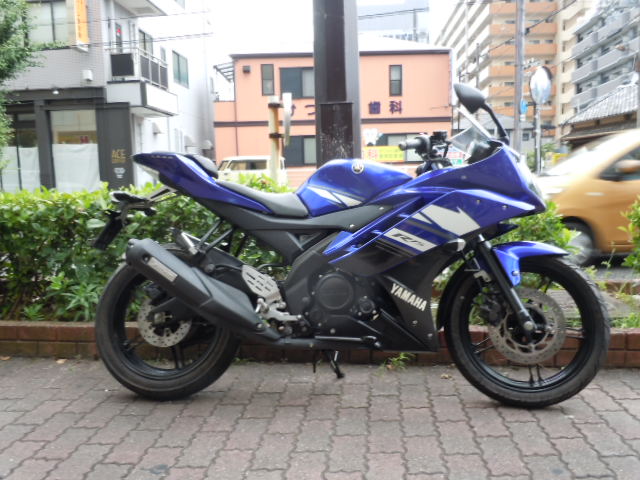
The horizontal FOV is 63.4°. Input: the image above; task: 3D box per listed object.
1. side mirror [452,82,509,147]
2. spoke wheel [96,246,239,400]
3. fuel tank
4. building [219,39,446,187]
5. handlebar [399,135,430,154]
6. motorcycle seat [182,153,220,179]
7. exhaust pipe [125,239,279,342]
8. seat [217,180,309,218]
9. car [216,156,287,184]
[{"bbox_3d":[0.540,-0.415,1.713,0.200,0.170,0.210,-1,-3,6],"label":"side mirror"},{"bbox_3d":[-0.599,0.315,2.028,0.610,0.610,0.130,-1,-3,6],"label":"spoke wheel"},{"bbox_3d":[0.135,-0.197,1.973,0.440,0.230,0.290,-1,-3,6],"label":"fuel tank"},{"bbox_3d":[0.626,-5.445,24.000,9.400,6.800,8.000,-1,7,2],"label":"building"},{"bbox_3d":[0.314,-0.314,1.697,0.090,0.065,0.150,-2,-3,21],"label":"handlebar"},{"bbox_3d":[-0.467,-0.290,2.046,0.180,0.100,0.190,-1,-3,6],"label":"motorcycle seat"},{"bbox_3d":[-0.421,0.175,1.814,0.600,0.145,0.125,32,1,7],"label":"exhaust pipe"},{"bbox_3d":[-0.217,-0.157,2.011,0.380,0.150,0.260,-1,-3,6],"label":"seat"},{"bbox_3d":[-2.808,-1.871,17.000,3.450,1.530,1.500,-4,7,-19],"label":"car"}]

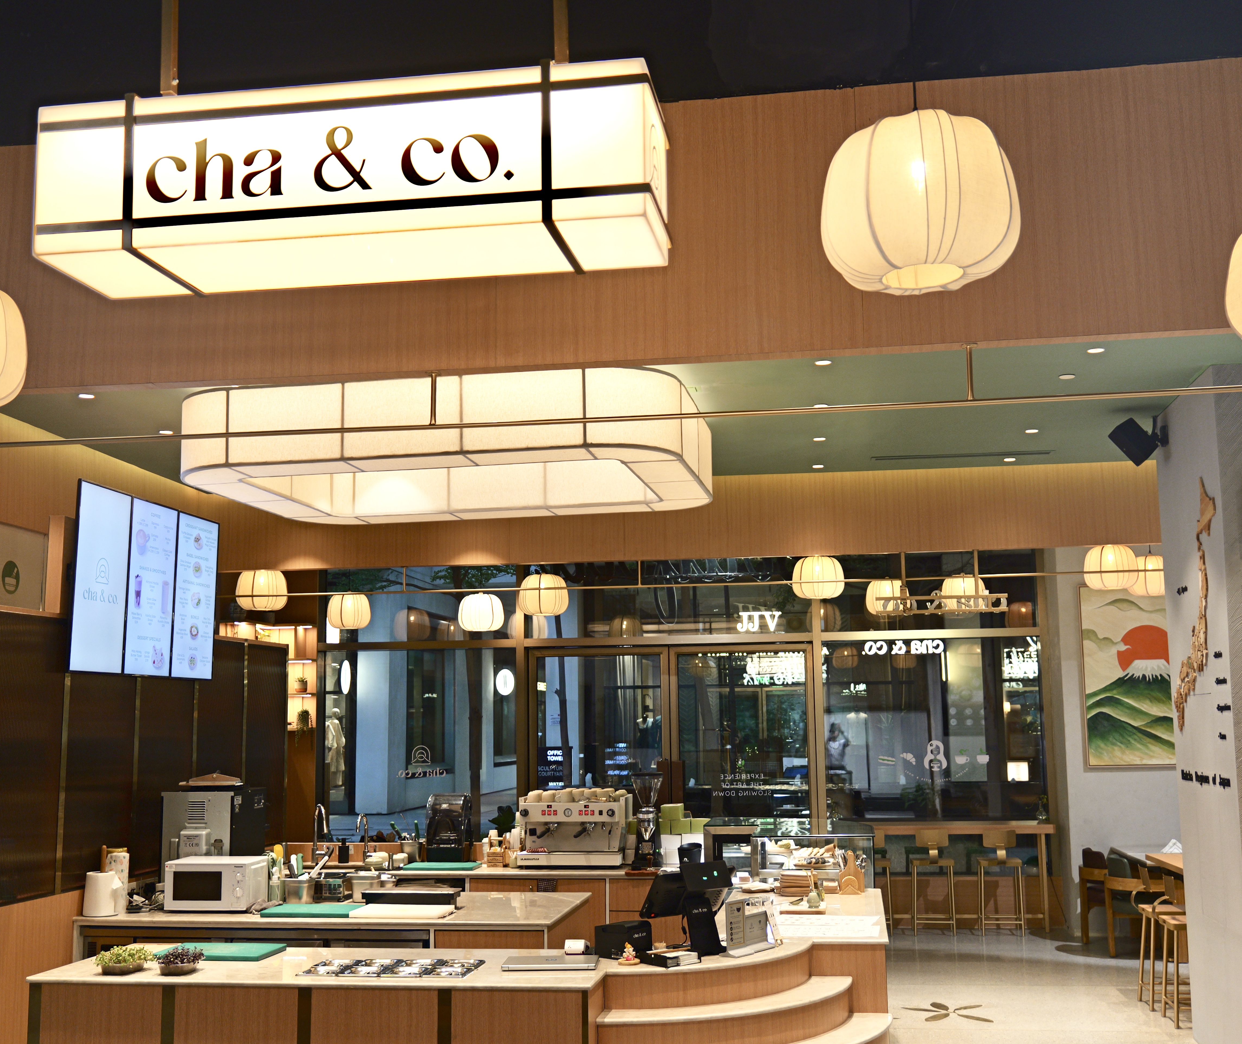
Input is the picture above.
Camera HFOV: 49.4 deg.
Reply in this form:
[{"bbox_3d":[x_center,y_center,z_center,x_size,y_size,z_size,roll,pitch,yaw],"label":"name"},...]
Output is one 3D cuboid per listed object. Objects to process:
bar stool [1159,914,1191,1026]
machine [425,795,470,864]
[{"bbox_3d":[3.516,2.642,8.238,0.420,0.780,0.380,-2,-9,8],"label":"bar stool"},{"bbox_3d":[-1.192,2.147,9.533,0.280,0.480,0.320,-2,-9,8],"label":"machine"}]

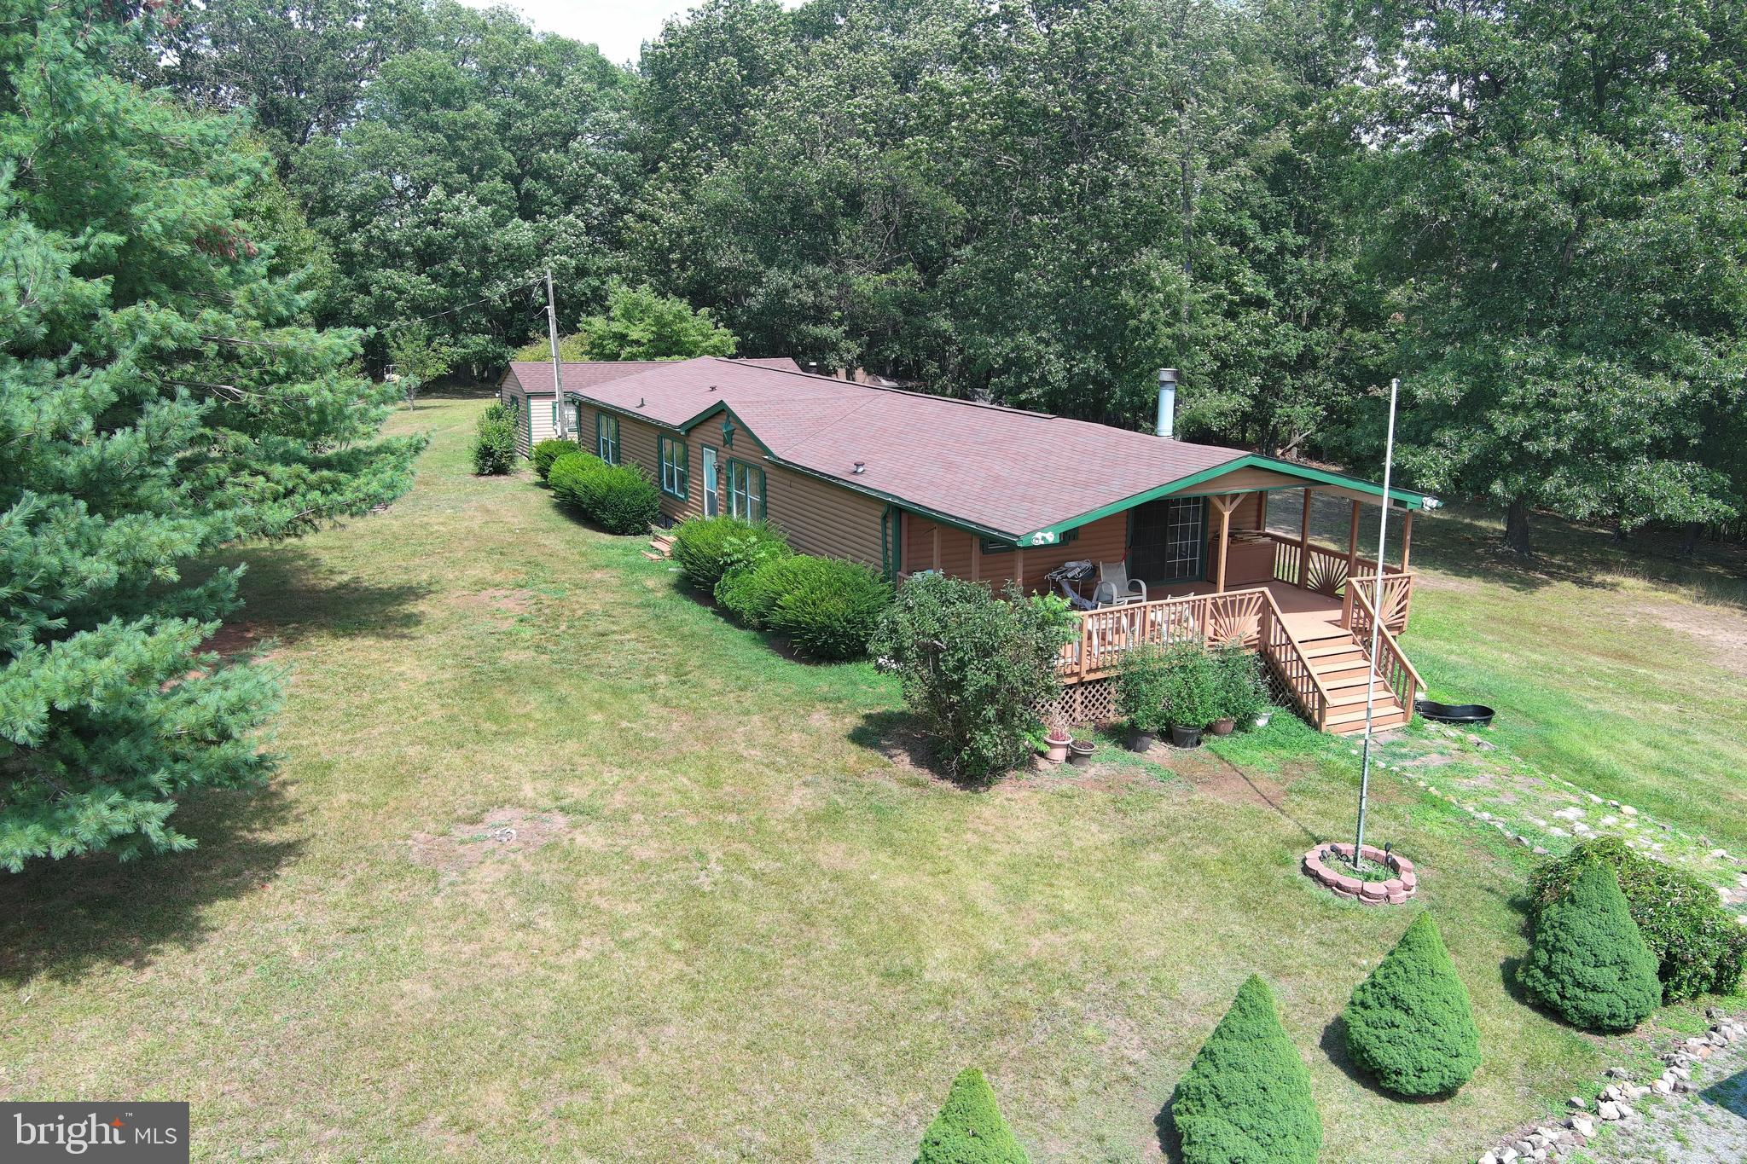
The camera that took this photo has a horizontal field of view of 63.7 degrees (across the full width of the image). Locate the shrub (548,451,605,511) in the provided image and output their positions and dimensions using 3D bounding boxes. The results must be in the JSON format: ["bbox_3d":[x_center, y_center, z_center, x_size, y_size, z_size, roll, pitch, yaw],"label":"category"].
[{"bbox_3d":[-8.925,-3.108,42.279,1.686,1.751,1.686,-7,14,-26],"label":"shrub"}]

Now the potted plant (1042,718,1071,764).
[{"bbox_3d":[2.780,2.415,21.408,0.433,0.623,0.433,0,13,0],"label":"potted plant"}]

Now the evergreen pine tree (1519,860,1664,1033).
[{"bbox_3d":[7.321,3.593,14.269,1.318,1.654,1.318,-7,14,-26],"label":"evergreen pine tree"}]

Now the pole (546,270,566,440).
[{"bbox_3d":[-10.428,-6.867,46.706,0.280,6.870,0.280,-9,15,-25],"label":"pole"}]

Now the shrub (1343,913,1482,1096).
[{"bbox_3d":[5.087,3.864,13.199,1.253,1.632,1.253,-7,14,-26],"label":"shrub"}]

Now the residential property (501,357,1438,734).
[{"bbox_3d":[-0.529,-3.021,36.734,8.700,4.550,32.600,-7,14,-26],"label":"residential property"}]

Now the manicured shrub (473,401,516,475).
[{"bbox_3d":[-13.036,-4.987,48.385,1.446,2.507,1.446,-7,14,-26],"label":"manicured shrub"}]

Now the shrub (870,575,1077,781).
[{"bbox_3d":[1.460,1.378,20.812,3.025,2.867,3.025,0,13,0],"label":"shrub"}]

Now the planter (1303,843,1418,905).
[{"bbox_3d":[6.009,3.596,17.430,1.345,0.238,1.345,0,13,0],"label":"planter"}]

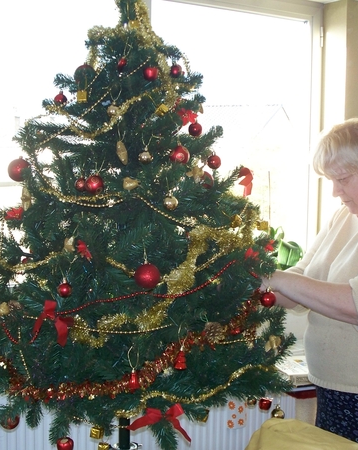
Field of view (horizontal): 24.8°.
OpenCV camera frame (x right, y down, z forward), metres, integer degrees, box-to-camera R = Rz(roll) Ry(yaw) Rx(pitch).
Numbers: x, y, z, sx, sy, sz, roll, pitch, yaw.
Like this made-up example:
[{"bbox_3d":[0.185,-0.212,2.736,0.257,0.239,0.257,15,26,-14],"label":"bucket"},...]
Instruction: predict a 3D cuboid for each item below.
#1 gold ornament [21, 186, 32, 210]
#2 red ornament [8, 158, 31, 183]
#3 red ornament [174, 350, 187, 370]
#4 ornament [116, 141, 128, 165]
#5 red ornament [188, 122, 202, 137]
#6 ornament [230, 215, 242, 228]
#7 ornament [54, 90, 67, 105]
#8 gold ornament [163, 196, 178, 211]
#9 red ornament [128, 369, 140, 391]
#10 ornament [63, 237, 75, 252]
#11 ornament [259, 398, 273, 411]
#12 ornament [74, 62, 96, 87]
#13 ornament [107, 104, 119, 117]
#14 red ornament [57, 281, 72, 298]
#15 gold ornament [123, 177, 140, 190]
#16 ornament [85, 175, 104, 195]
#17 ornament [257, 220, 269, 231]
[{"bbox_3d":[-0.388,-0.067,2.070,0.030,0.062,0.028,0,5,-11],"label":"gold ornament"},{"bbox_3d":[-0.416,-0.142,2.120,0.060,0.062,0.060,1,4,0],"label":"red ornament"},{"bbox_3d":[0.003,0.306,1.840,0.029,0.044,0.029,1,4,0],"label":"red ornament"},{"bbox_3d":[-0.145,-0.183,2.070,0.027,0.062,0.025,-12,4,0],"label":"ornament"},{"bbox_3d":[0.037,-0.230,1.960,0.033,0.034,0.033,1,4,0],"label":"red ornament"},{"bbox_3d":[0.140,-0.009,2.020,0.028,0.031,0.027,1,5,4],"label":"ornament"},{"bbox_3d":[-0.287,-0.309,1.980,0.032,0.035,0.032,1,4,0],"label":"ornament"},{"bbox_3d":[-0.020,-0.055,2.030,0.035,0.039,0.035,1,4,0],"label":"gold ornament"},{"bbox_3d":[-0.102,0.356,1.860,0.026,0.050,0.026,1,5,0],"label":"red ornament"},{"bbox_3d":[-0.255,0.045,1.900,0.028,0.038,0.026,1,4,11],"label":"ornament"},{"bbox_3d":[0.267,0.551,2.500,0.038,0.038,0.038,1,4,0],"label":"ornament"},{"bbox_3d":[-0.259,-0.412,2.240,0.059,0.062,0.059,1,5,0],"label":"ornament"},{"bbox_3d":[-0.176,-0.306,2.180,0.034,0.037,0.034,1,4,0],"label":"ornament"},{"bbox_3d":[-0.274,0.154,1.950,0.034,0.041,0.034,0,5,-8],"label":"red ornament"},{"bbox_3d":[-0.113,-0.098,1.930,0.038,0.034,0.029,1,4,0],"label":"gold ornament"},{"bbox_3d":[-0.209,-0.100,2.020,0.045,0.048,0.045,1,5,0],"label":"ornament"},{"bbox_3d":[0.217,0.001,2.090,0.028,0.026,0.026,0,5,-6],"label":"ornament"}]

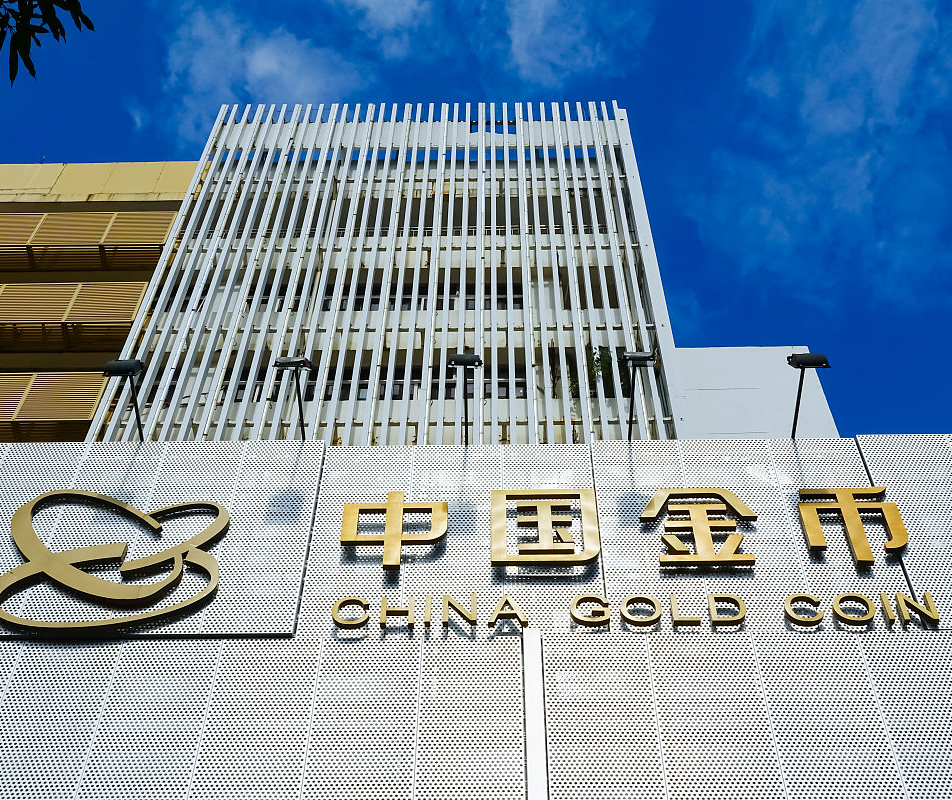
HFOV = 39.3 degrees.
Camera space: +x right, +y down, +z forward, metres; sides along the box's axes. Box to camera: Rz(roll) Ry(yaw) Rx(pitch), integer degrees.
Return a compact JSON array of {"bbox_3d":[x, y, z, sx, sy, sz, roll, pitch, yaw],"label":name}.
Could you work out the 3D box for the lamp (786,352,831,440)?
[{"bbox_3d":[3.948,-0.019,15.993,0.495,0.310,1.100,0,-55,1],"label":"lamp"}]

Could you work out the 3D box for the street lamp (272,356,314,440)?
[{"bbox_3d":[-2.172,0.014,16.109,0.479,0.295,1.100,0,-55,1],"label":"street lamp"}]

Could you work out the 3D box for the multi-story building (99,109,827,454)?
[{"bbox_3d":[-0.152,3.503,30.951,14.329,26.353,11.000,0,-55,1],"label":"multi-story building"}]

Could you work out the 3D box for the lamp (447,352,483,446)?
[{"bbox_3d":[-0.126,0.025,16.040,0.418,0.454,1.100,0,-55,1],"label":"lamp"}]

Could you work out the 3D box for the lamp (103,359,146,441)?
[{"bbox_3d":[-4.186,0.030,16.140,0.518,0.247,1.100,0,-55,1],"label":"lamp"}]

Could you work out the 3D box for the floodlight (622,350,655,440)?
[{"bbox_3d":[1.936,-0.011,16.035,0.440,0.409,1.100,0,-55,1],"label":"floodlight"}]

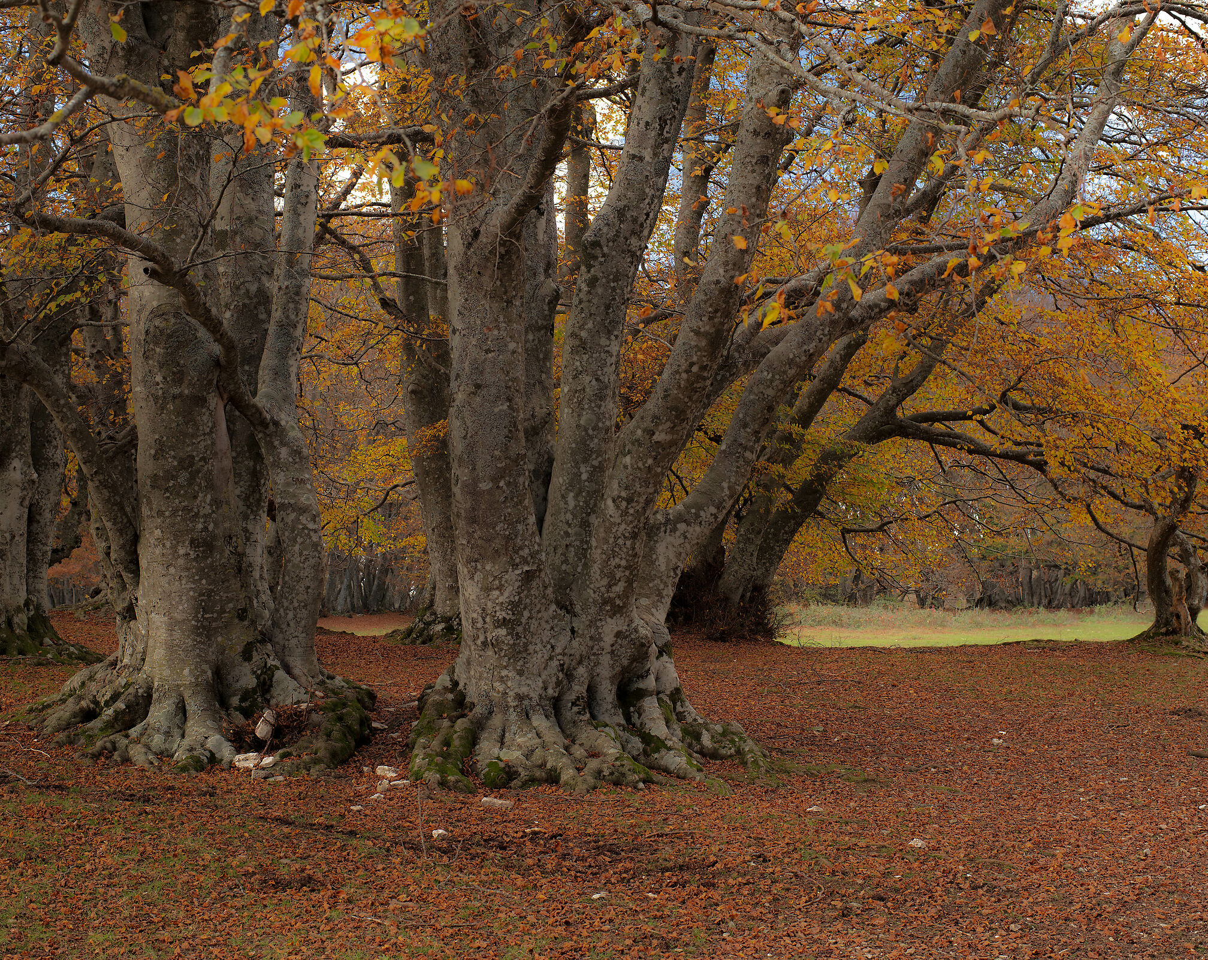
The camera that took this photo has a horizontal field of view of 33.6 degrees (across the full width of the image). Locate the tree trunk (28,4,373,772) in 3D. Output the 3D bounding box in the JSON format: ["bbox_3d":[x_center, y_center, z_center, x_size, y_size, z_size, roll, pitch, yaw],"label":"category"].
[{"bbox_3d":[-3.387,-0.842,16.800,2.900,6.320,2.700,0,-2,0],"label":"tree trunk"}]

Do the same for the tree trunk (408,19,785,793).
[{"bbox_3d":[-0.064,-0.637,15.200,2.800,5.740,2.500,0,-2,0],"label":"tree trunk"}]

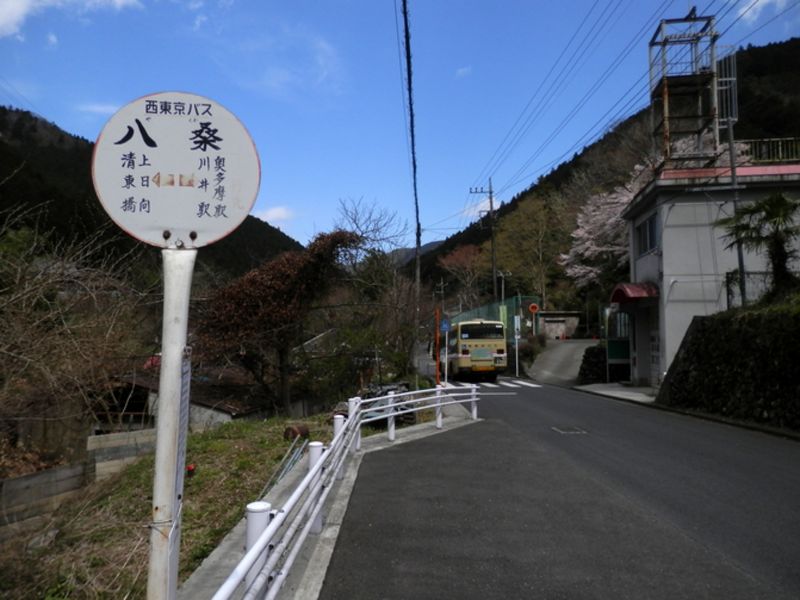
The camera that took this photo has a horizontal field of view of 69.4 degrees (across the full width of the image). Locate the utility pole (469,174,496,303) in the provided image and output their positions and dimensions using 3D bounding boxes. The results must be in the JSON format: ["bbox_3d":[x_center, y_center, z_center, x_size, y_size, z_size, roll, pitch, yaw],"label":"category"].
[{"bbox_3d":[6.326,-2.940,43.000,1.800,12.200,0.500,0,-2,0],"label":"utility pole"}]

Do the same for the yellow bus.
[{"bbox_3d":[3.970,2.680,32.400,2.350,3.050,9.100,0,-3,-1],"label":"yellow bus"}]

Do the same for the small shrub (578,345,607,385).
[{"bbox_3d":[8.205,2.735,24.500,1.200,1.650,1.250,0,-2,0],"label":"small shrub"}]

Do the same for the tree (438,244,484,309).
[{"bbox_3d":[6.918,-2.194,65.000,5.000,8.000,5.000,0,-2,0],"label":"tree"}]

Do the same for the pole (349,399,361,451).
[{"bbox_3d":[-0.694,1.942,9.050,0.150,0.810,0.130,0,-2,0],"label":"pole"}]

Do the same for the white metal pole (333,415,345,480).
[{"bbox_3d":[-0.755,1.831,7.150,0.120,0.800,0.120,0,-2,0],"label":"white metal pole"}]

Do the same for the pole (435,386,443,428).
[{"bbox_3d":[0.763,2.093,11.300,0.120,0.830,0.120,0,-2,0],"label":"pole"}]

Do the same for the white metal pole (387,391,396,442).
[{"bbox_3d":[-0.136,1.971,9.800,0.120,0.820,0.120,0,-2,0],"label":"white metal pole"}]

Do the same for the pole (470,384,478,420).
[{"bbox_3d":[1.670,2.284,12.900,0.120,0.800,0.120,0,-2,0],"label":"pole"}]

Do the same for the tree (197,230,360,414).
[{"bbox_3d":[-3.575,0.662,17.000,4.500,5.200,3.900,0,-2,0],"label":"tree"}]

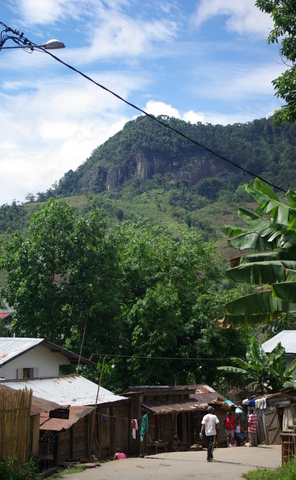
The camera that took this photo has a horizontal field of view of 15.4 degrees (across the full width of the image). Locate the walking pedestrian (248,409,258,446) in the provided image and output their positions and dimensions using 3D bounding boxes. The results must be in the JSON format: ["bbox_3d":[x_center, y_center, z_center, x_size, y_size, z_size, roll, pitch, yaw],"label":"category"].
[{"bbox_3d":[4.681,8.341,48.500,0.450,1.660,0.360,5,-10,-30],"label":"walking pedestrian"}]

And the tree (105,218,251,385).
[{"bbox_3d":[1.660,4.619,66.000,8.600,11.600,8.200,0,-9,0],"label":"tree"}]

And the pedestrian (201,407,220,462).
[{"bbox_3d":[1.927,5.996,33.700,0.580,1.710,0.450,-2,-9,12],"label":"pedestrian"}]

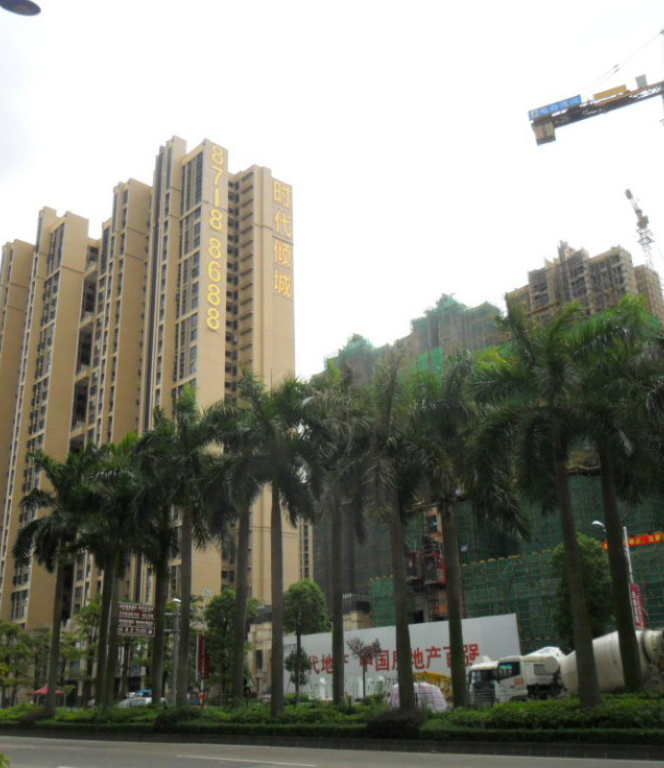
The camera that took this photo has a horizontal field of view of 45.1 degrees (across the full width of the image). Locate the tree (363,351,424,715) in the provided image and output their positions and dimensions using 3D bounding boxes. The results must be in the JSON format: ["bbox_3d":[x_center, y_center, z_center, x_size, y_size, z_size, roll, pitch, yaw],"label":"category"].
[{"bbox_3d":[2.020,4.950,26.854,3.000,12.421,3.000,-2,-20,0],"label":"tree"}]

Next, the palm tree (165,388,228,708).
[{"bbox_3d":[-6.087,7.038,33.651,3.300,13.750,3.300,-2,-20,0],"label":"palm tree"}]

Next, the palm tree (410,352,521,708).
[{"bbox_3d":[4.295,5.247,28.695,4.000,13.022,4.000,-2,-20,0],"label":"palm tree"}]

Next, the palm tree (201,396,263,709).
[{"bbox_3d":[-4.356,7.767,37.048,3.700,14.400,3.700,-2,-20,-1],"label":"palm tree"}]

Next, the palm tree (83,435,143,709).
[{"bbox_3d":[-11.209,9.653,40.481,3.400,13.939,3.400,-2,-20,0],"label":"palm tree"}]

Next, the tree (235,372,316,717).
[{"bbox_3d":[-2.177,6.127,31.339,4.000,13.400,4.000,-2,-20,-1],"label":"tree"}]

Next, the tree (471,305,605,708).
[{"bbox_3d":[7.028,3.603,24.413,4.500,12.800,4.500,-17,-25,35],"label":"tree"}]

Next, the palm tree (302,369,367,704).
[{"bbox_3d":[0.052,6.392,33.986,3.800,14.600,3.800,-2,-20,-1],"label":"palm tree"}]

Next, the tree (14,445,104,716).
[{"bbox_3d":[-13.604,9.848,39.949,4.200,13.342,4.200,-2,-20,0],"label":"tree"}]

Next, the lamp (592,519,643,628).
[{"bbox_3d":[13.565,10.764,38.186,2.000,9.100,0.900,10,-23,-30],"label":"lamp"}]

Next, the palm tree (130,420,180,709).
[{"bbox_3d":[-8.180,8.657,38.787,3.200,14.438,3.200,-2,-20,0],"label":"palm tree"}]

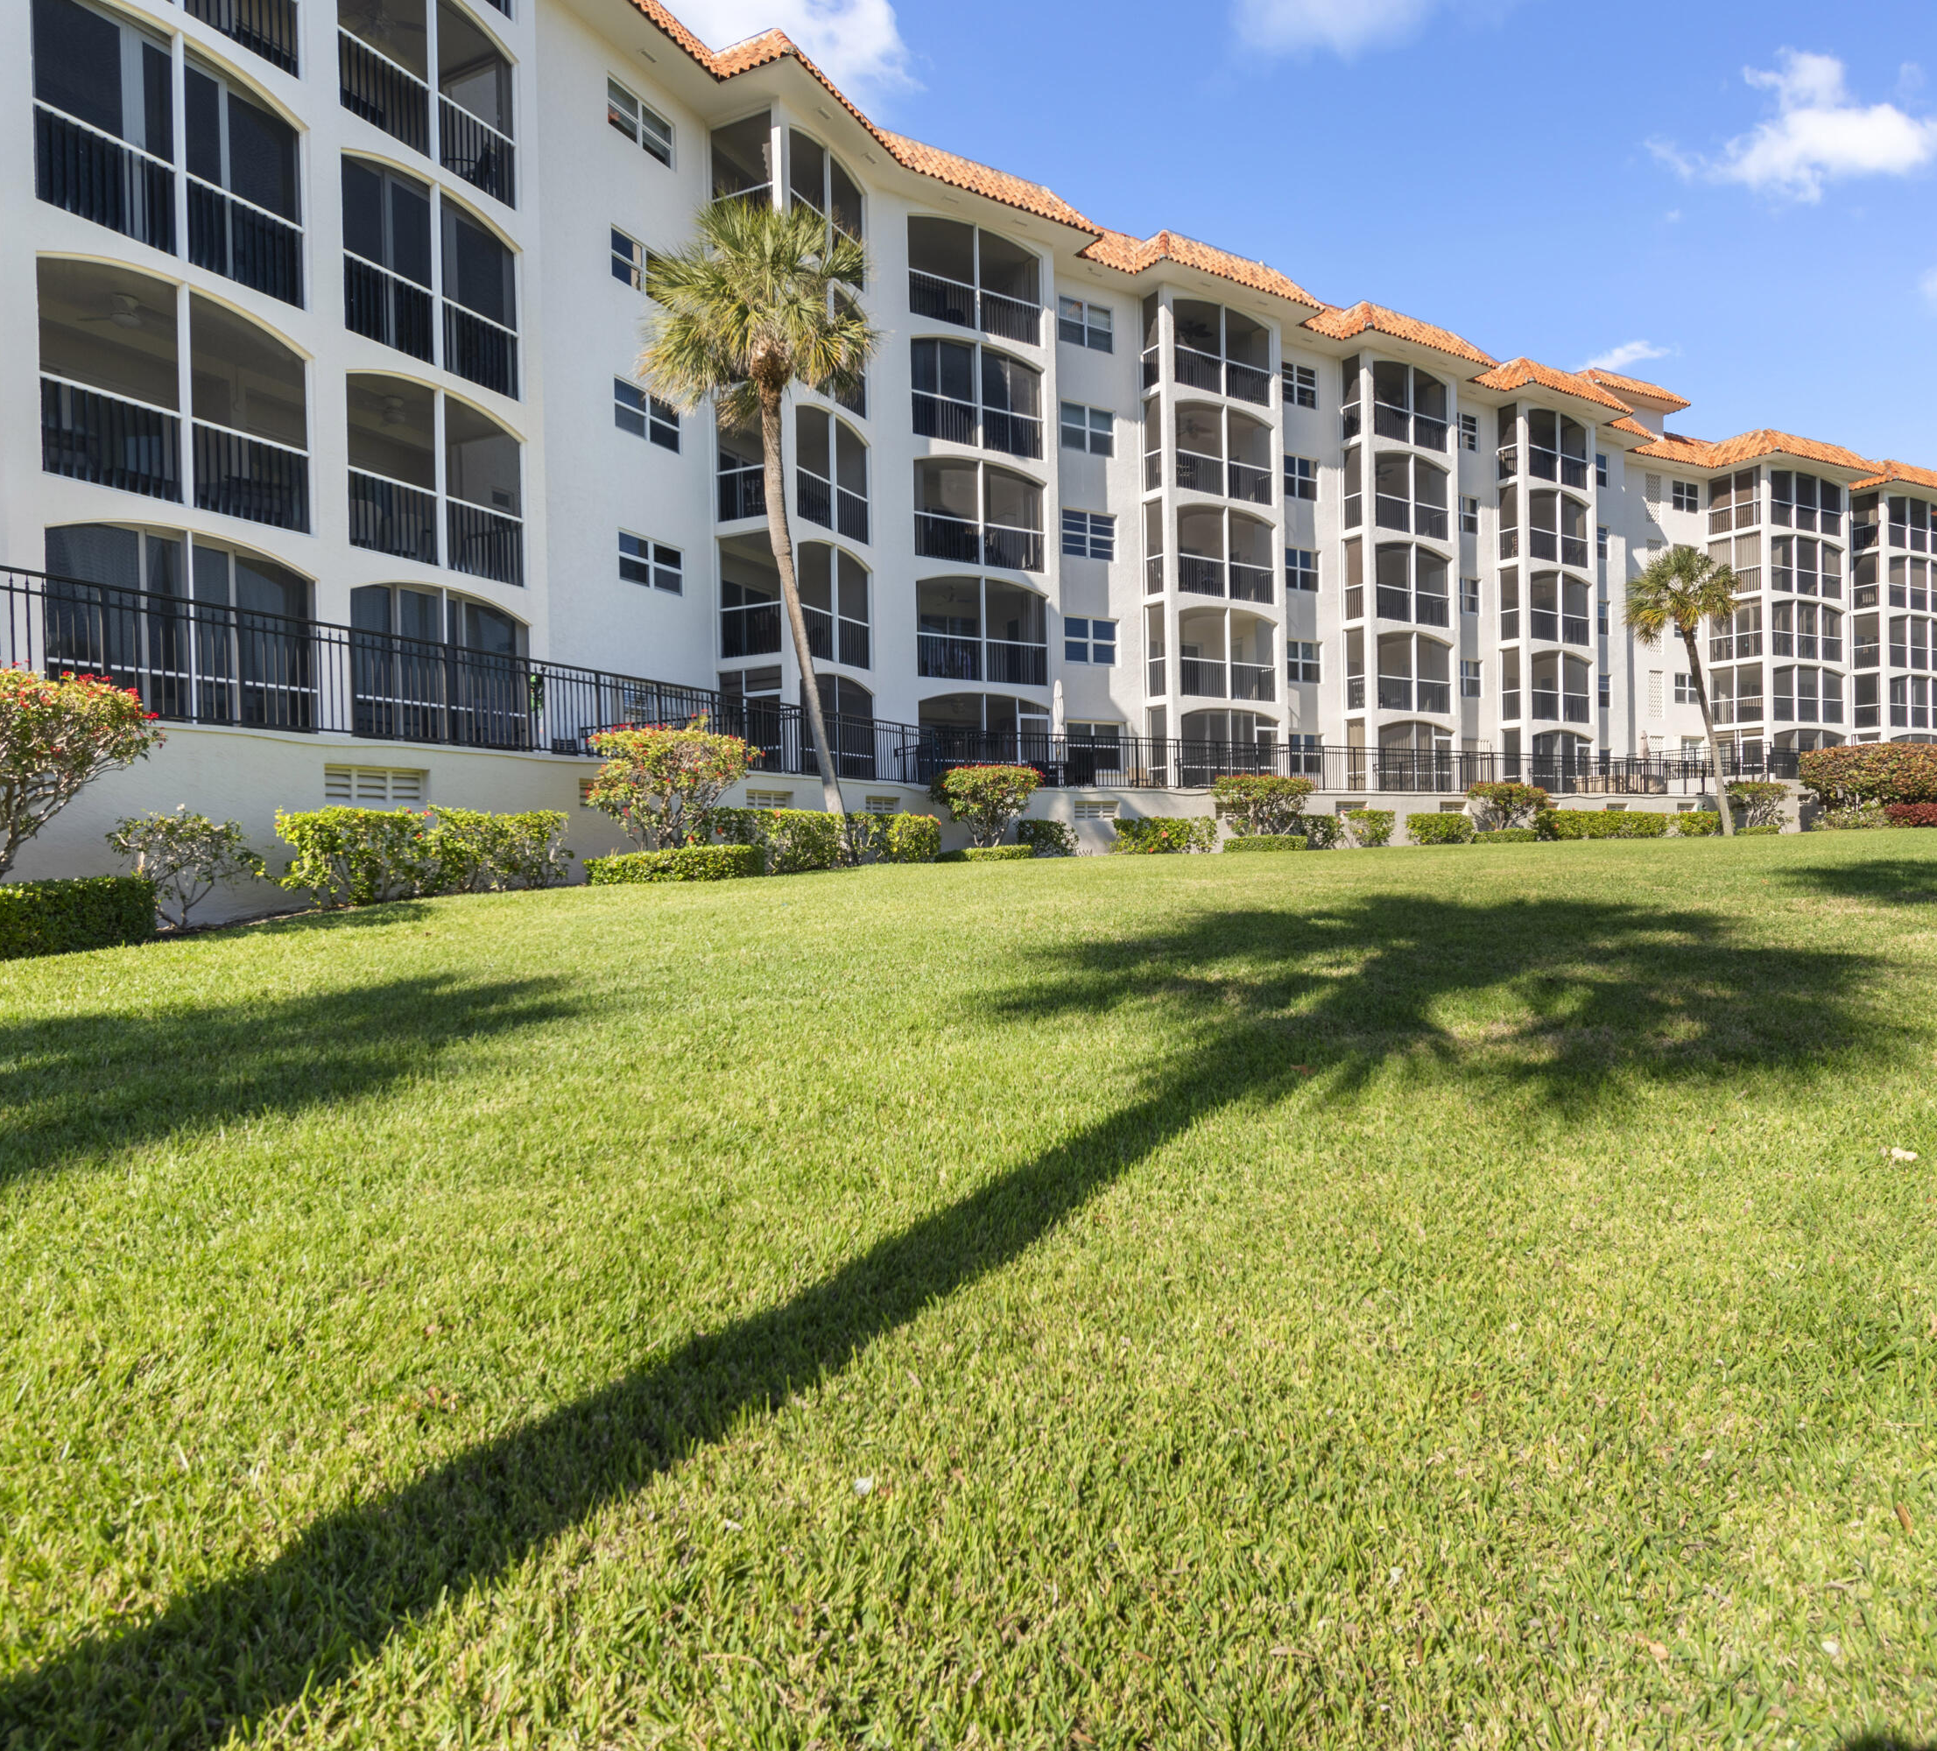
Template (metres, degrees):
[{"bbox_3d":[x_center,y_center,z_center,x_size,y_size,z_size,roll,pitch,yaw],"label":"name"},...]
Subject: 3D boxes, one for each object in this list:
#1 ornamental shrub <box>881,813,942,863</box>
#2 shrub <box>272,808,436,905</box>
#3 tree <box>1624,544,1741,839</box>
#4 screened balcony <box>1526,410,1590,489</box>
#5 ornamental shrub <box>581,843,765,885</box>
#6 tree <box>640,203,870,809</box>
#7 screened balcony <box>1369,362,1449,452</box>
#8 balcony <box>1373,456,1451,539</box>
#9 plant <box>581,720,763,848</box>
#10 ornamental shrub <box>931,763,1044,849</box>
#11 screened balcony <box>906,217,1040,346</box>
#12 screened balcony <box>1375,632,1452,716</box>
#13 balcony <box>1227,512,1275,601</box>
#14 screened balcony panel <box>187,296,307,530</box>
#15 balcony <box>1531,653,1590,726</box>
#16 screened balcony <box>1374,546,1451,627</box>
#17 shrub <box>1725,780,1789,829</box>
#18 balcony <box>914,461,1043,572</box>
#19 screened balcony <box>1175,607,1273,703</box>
[{"bbox_3d":[-0.995,-0.660,19.292,0.850,0.890,0.950,-1,1,29],"label":"ornamental shrub"},{"bbox_3d":[-5.869,-0.176,10.450,0.900,0.900,1.250,-1,1,29],"label":"shrub"},{"bbox_3d":[21.925,-5.672,33.600,3.000,8.950,3.000,-2,1,-31],"label":"tree"},{"bbox_3d":[20.461,-15.092,39.183,3.640,2.550,1.500,-2,1,-31],"label":"screened balcony"},{"bbox_3d":[-3.601,-0.126,13.478,2.100,0.480,0.700,-1,1,-20],"label":"ornamental shrub"},{"bbox_3d":[-3.361,-5.377,17.320,3.600,10.460,3.700,-1,1,-11],"label":"tree"},{"bbox_3d":[13.221,-14.386,33.874,3.399,2.448,1.500,-2,1,-31],"label":"screened balcony"},{"bbox_3d":[13.277,-11.667,33.929,3.399,2.448,1.500,-2,1,-31],"label":"balcony"},{"bbox_3d":[-3.866,-0.983,14.170,2.200,2.000,2.000,-1,1,-15],"label":"plant"},{"bbox_3d":[0.386,-1.196,20.584,2.000,1.770,1.700,-2,1,-31],"label":"ornamental shrub"},{"bbox_3d":[0.163,-14.718,27.032,3.796,2.497,0.200,-2,1,-31],"label":"screened balcony"},{"bbox_3d":[13.389,-6.229,34.040,3.399,2.448,1.500,-2,1,-31],"label":"screened balcony"},{"bbox_3d":[8.155,-9.269,31.953,1.902,2.529,0.400,-2,1,-31],"label":"balcony"},{"bbox_3d":[-8.903,-5.627,13.488,0.200,2.502,1.445,0,1,29],"label":"screened balcony panel"},{"bbox_3d":[19.965,-6.444,37.907,3.379,2.448,1.500,-2,1,-31],"label":"balcony"},{"bbox_3d":[13.333,-8.948,33.985,3.399,2.448,1.500,-2,1,-31],"label":"screened balcony"},{"bbox_3d":[24.730,-2.188,34.300,1.750,1.500,1.650,-2,1,-31],"label":"shrub"},{"bbox_3d":[0.276,-8.974,27.163,3.735,2.489,0.200,-2,1,-31],"label":"balcony"},{"bbox_3d":[7.422,-6.366,31.552,3.630,2.523,0.400,-2,1,-31],"label":"screened balcony"}]

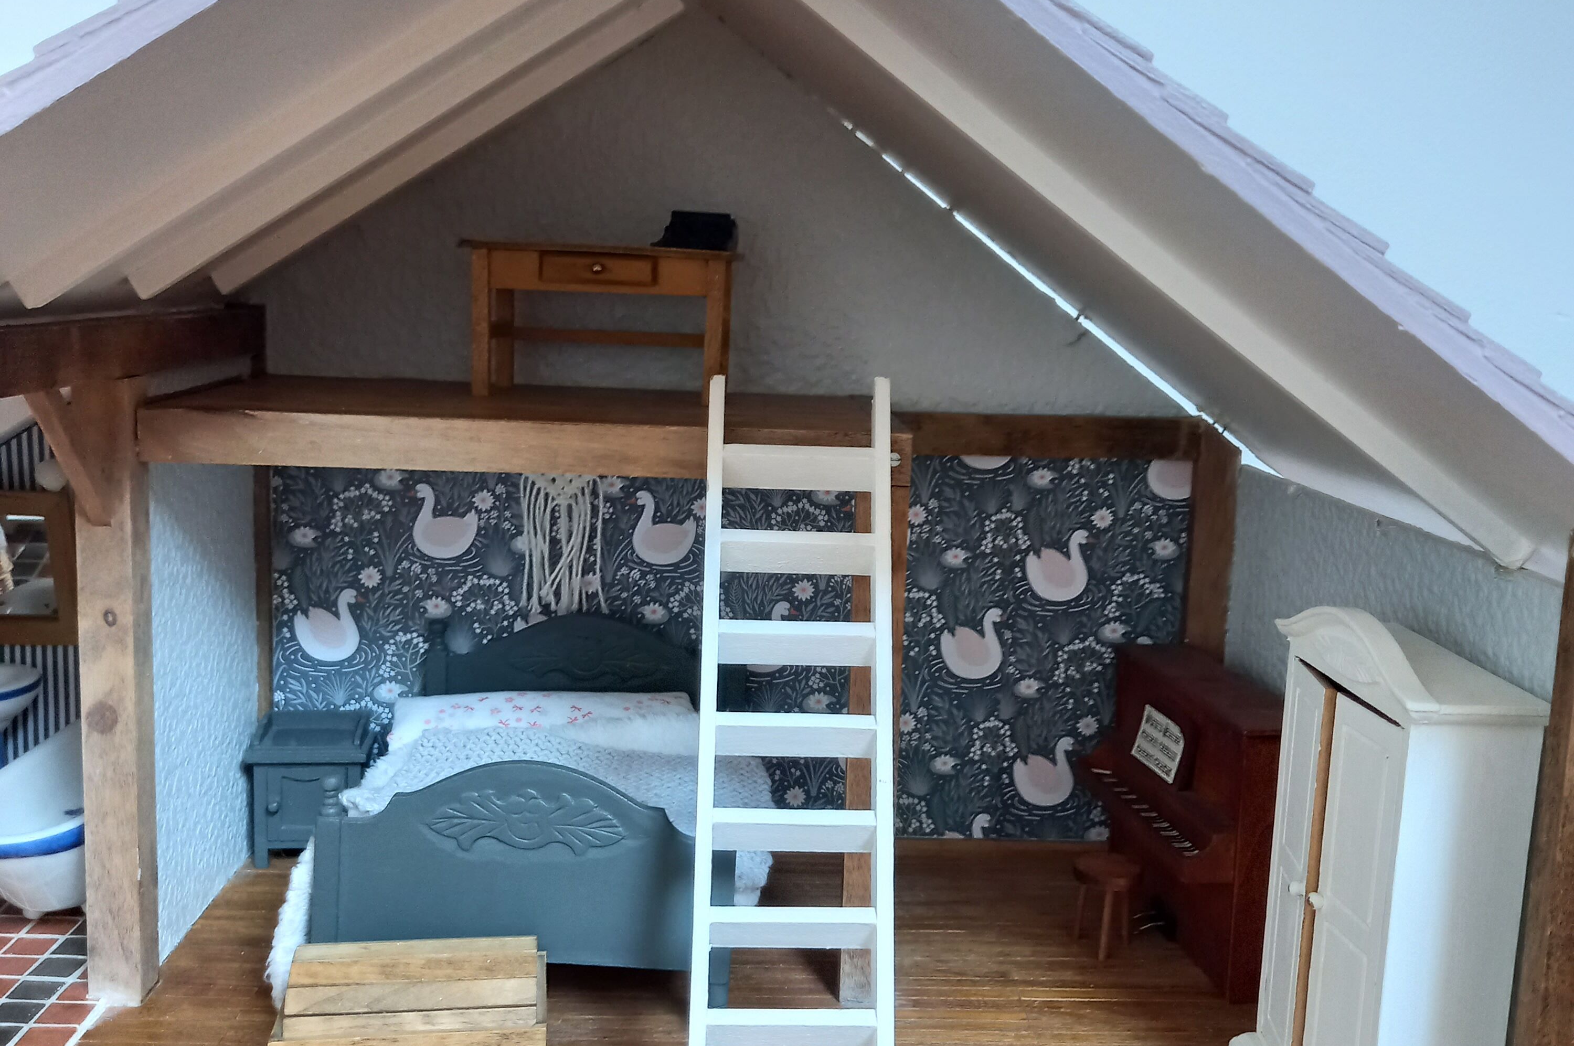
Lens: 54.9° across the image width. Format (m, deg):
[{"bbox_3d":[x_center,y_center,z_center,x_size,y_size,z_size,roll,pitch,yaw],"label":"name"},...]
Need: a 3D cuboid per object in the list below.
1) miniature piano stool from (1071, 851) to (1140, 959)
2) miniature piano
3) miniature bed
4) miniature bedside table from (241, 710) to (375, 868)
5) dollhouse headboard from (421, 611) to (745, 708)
[{"bbox_3d":[0.130,0.157,0.622,0.028,0.037,0.028,2,8,-2],"label":"miniature piano stool"},{"bbox_3d":[0.171,0.121,0.645,0.058,0.106,0.146,1,8,-6],"label":"miniature piano"},{"bbox_3d":[-0.095,0.110,0.642,0.153,0.110,0.180,2,8,0],"label":"miniature bed"},{"bbox_3d":[-0.215,0.122,0.695,0.058,0.061,0.051,2,8,-2],"label":"miniature bedside table"},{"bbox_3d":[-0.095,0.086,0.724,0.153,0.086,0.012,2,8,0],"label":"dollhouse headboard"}]

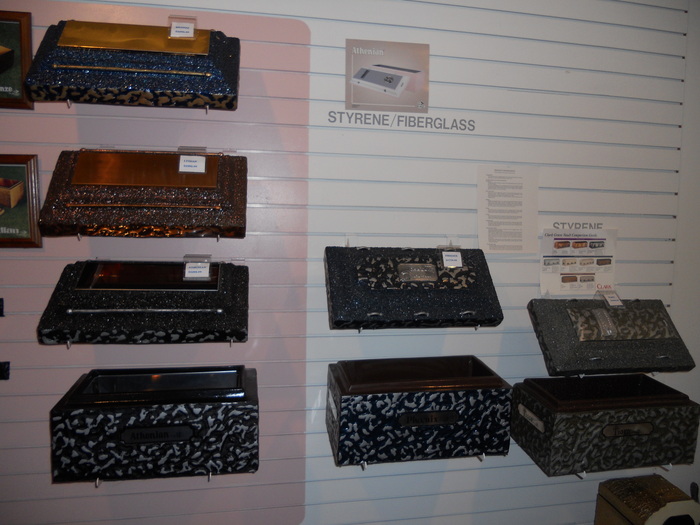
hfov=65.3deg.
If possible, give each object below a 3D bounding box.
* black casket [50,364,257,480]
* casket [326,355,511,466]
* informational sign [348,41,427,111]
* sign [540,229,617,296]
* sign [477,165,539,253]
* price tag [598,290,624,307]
[{"bbox_3d":[-0.485,0.407,1.443,0.472,0.200,0.275,1,6,-11],"label":"black casket"},{"bbox_3d":[0.189,0.417,1.589,0.478,0.206,0.255,0,8,-10],"label":"casket"},{"bbox_3d":[0.113,-0.552,1.622,0.255,0.203,0.010,0,5,-12],"label":"informational sign"},{"bbox_3d":[0.764,-0.001,1.811,0.277,0.216,0.008,0,5,-12],"label":"sign"},{"bbox_3d":[0.507,-0.168,1.740,0.212,0.279,0.006,0,5,-12],"label":"sign"},{"bbox_3d":[0.855,0.119,1.785,0.070,0.058,0.010,-1,-36,-22],"label":"price tag"}]

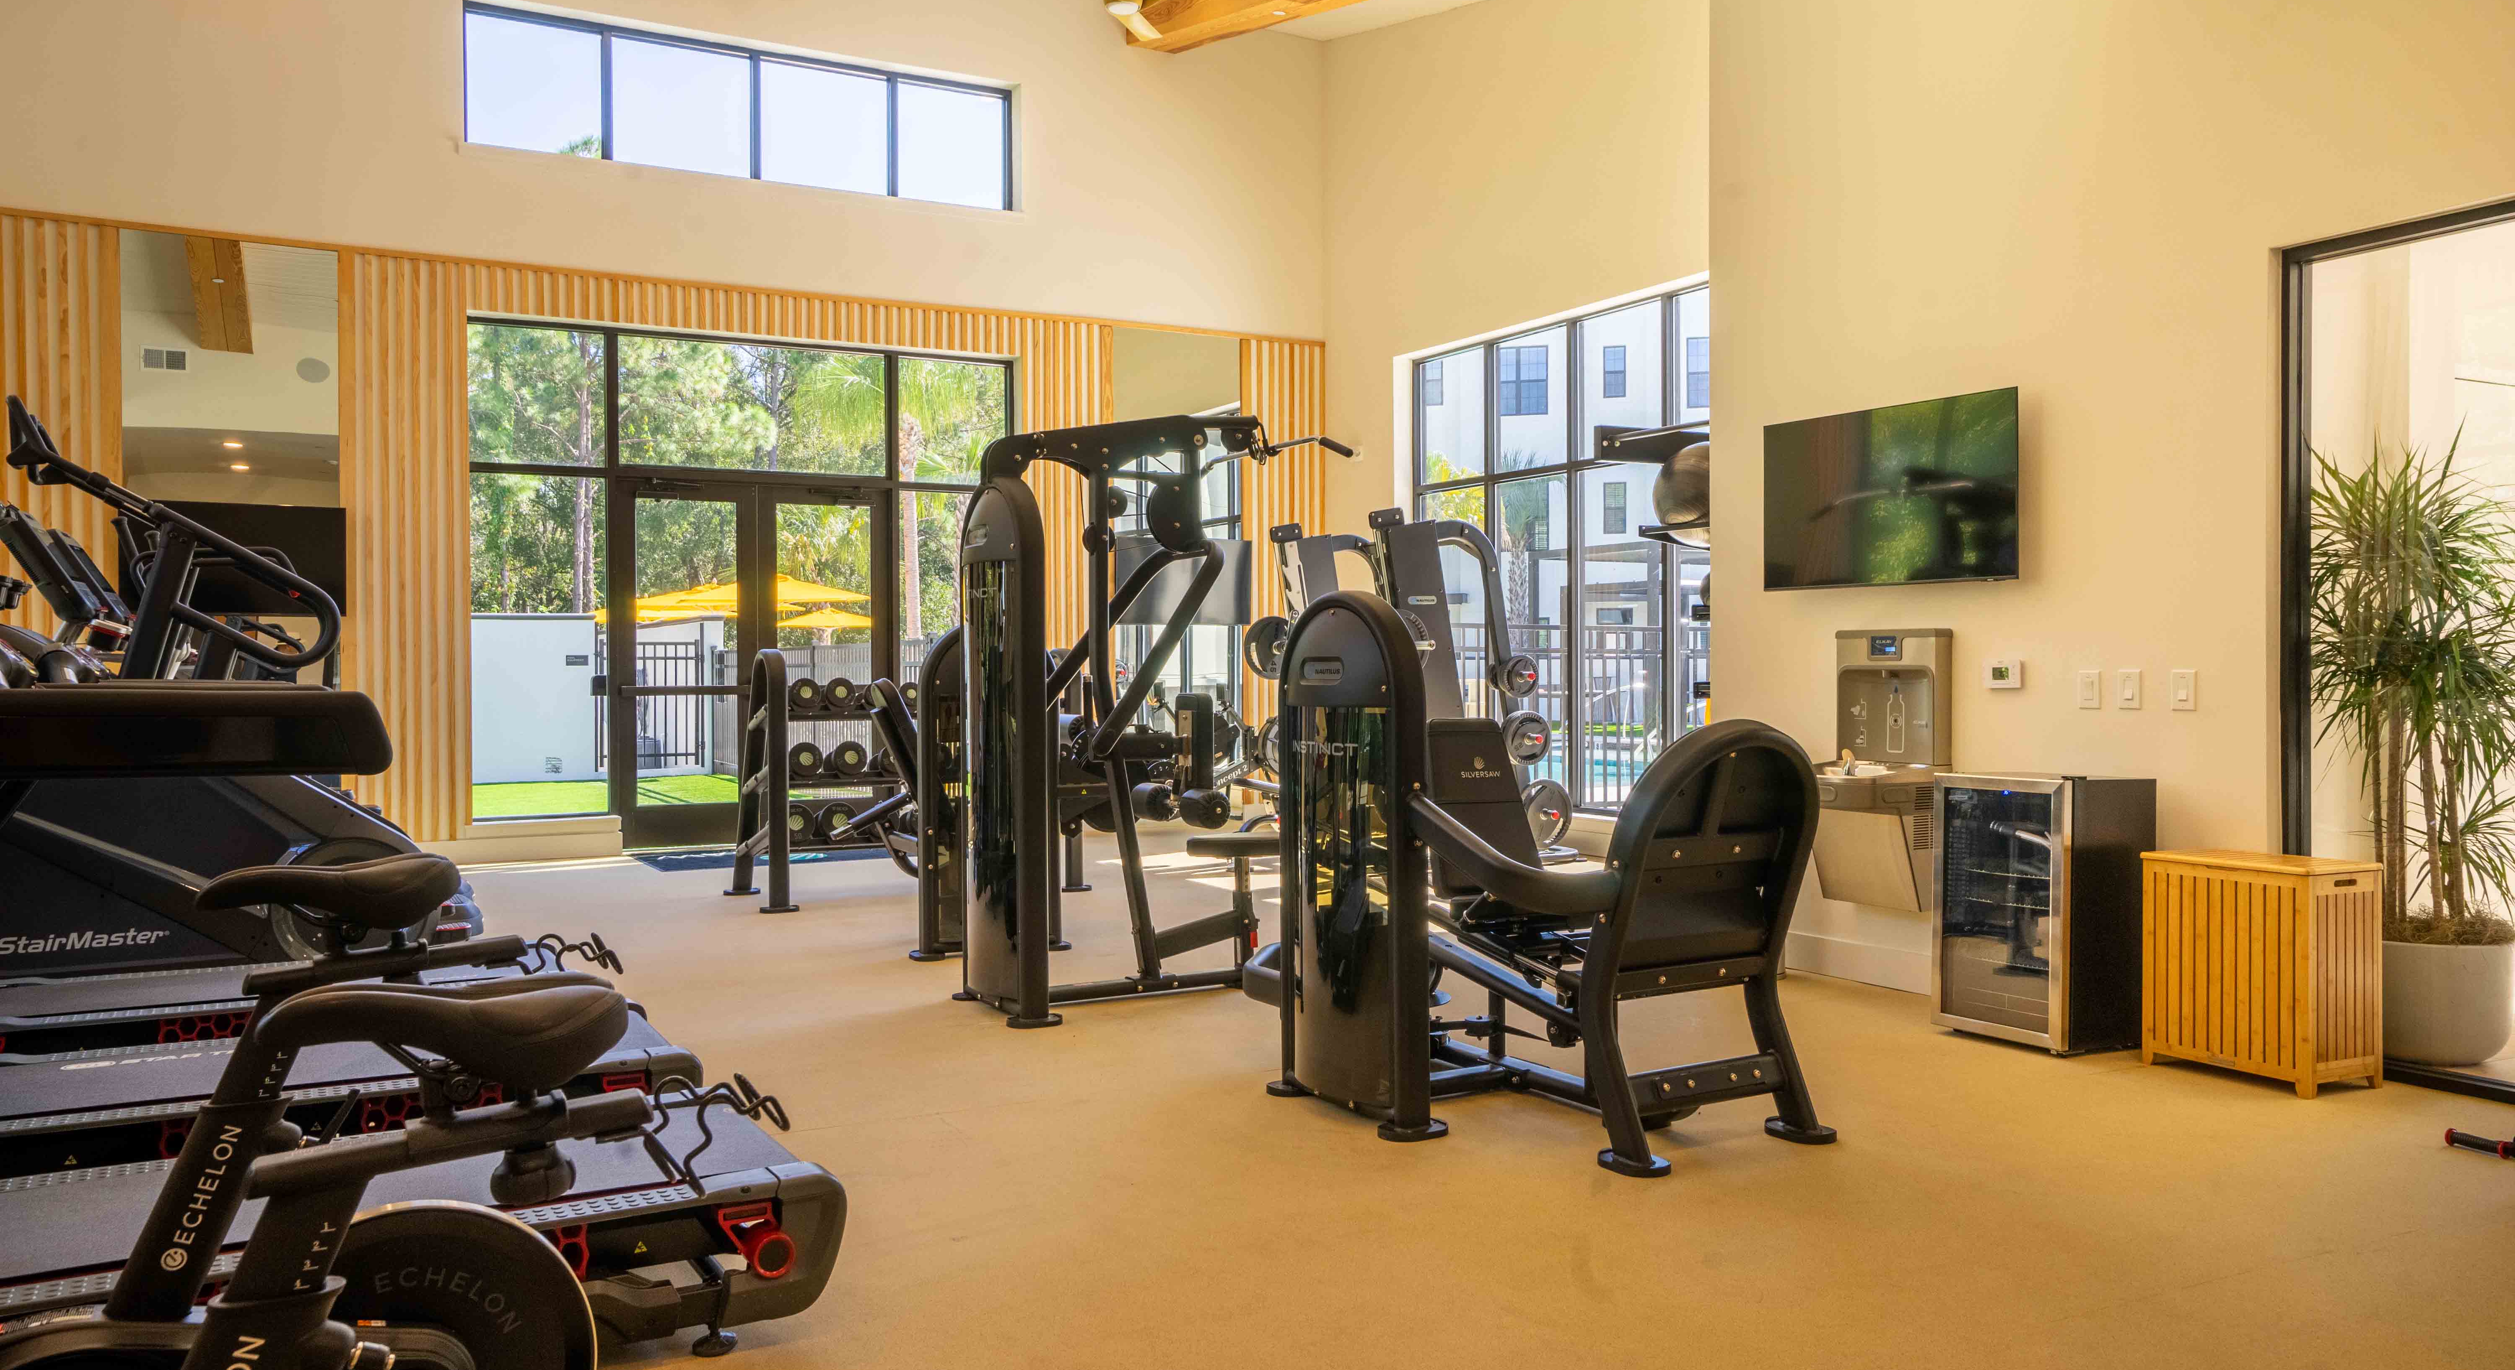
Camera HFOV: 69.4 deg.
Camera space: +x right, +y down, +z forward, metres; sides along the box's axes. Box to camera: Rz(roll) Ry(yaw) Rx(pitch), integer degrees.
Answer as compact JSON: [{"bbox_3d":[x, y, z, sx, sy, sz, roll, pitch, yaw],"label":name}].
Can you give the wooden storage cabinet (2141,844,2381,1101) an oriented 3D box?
[{"bbox_3d":[2.912,0.822,5.279,0.335,0.629,0.514,0,1,-28],"label":"wooden storage cabinet"}]

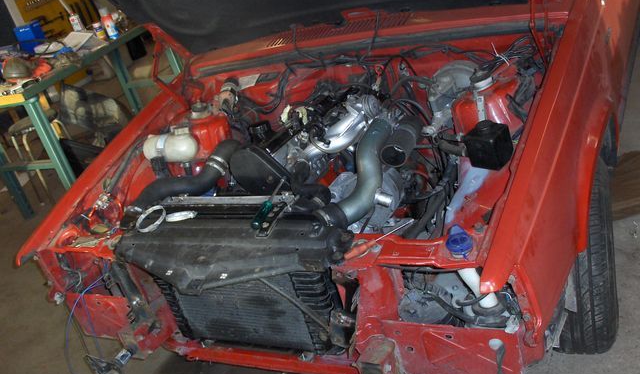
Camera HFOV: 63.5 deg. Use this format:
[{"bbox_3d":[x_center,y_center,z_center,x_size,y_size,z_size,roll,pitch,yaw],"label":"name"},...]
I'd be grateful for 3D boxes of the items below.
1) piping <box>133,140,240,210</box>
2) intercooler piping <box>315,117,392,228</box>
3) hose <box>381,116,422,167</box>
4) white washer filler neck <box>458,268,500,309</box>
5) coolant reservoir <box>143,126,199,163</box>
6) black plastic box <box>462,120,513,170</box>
[{"bbox_3d":[-0.449,-0.045,1.792,0.237,0.108,0.390,-1,27,24],"label":"piping"},{"bbox_3d":[0.108,-0.046,1.468,0.155,0.193,0.376,-1,27,24],"label":"intercooler piping"},{"bbox_3d":[0.256,-0.140,1.565,0.080,0.080,0.210,0,29,27],"label":"hose"},{"bbox_3d":[0.370,0.233,1.210,0.045,0.155,0.045,-20,39,31],"label":"white washer filler neck"},{"bbox_3d":[-0.560,-0.157,1.950,0.210,0.130,0.105,-1,27,24],"label":"coolant reservoir"},{"bbox_3d":[0.454,-0.112,1.400,0.100,0.095,0.100,11,34,41],"label":"black plastic box"}]

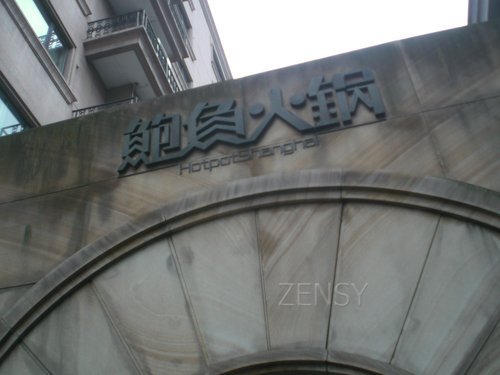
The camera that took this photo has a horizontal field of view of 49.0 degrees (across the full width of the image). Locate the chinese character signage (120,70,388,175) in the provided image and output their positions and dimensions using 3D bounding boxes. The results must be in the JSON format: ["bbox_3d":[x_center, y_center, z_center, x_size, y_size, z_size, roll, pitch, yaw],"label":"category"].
[{"bbox_3d":[-0.032,-0.437,3.718,1.804,0.554,0.055,-11,-39,9],"label":"chinese character signage"}]

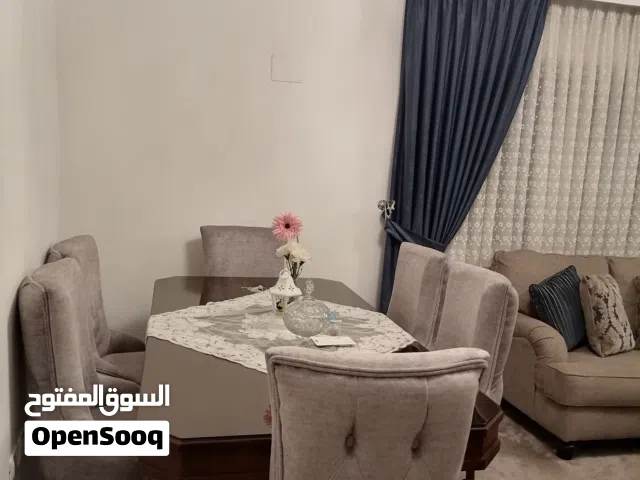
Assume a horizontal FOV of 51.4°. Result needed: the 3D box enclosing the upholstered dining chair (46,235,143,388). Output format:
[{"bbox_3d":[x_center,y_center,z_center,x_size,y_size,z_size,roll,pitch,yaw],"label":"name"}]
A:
[{"bbox_3d":[-0.873,0.533,2.978,0.610,1.010,0.505,1,8,-13],"label":"upholstered dining chair"}]

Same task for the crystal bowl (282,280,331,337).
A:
[{"bbox_3d":[-0.057,0.258,2.564,0.180,0.200,0.180,3,7,0],"label":"crystal bowl"}]

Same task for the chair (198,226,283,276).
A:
[{"bbox_3d":[-0.407,0.466,3.656,0.505,1.010,0.610,1,8,-13],"label":"chair"}]

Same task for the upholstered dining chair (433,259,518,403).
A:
[{"bbox_3d":[0.376,0.629,2.691,0.610,1.010,0.505,1,8,-13],"label":"upholstered dining chair"}]

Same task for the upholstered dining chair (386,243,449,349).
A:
[{"bbox_3d":[0.246,0.547,3.272,0.610,1.010,0.505,1,8,-13],"label":"upholstered dining chair"}]

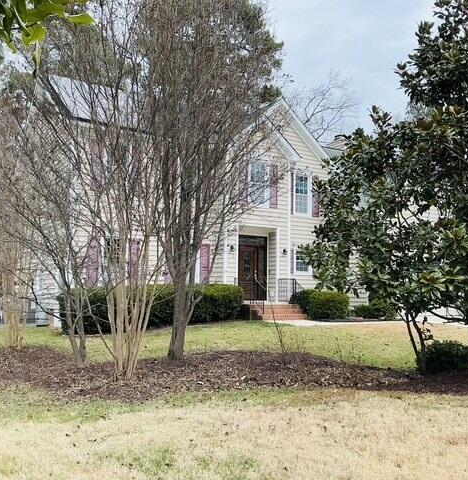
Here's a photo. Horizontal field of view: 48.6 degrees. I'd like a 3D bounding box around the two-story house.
[{"bbox_3d":[-1.098,-1.155,22.190,13.600,9.300,7.550,4,-7,-33],"label":"two-story house"}]

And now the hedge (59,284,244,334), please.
[{"bbox_3d":[-2.479,2.159,16.622,5.900,1.380,1.200,4,-7,-33],"label":"hedge"}]

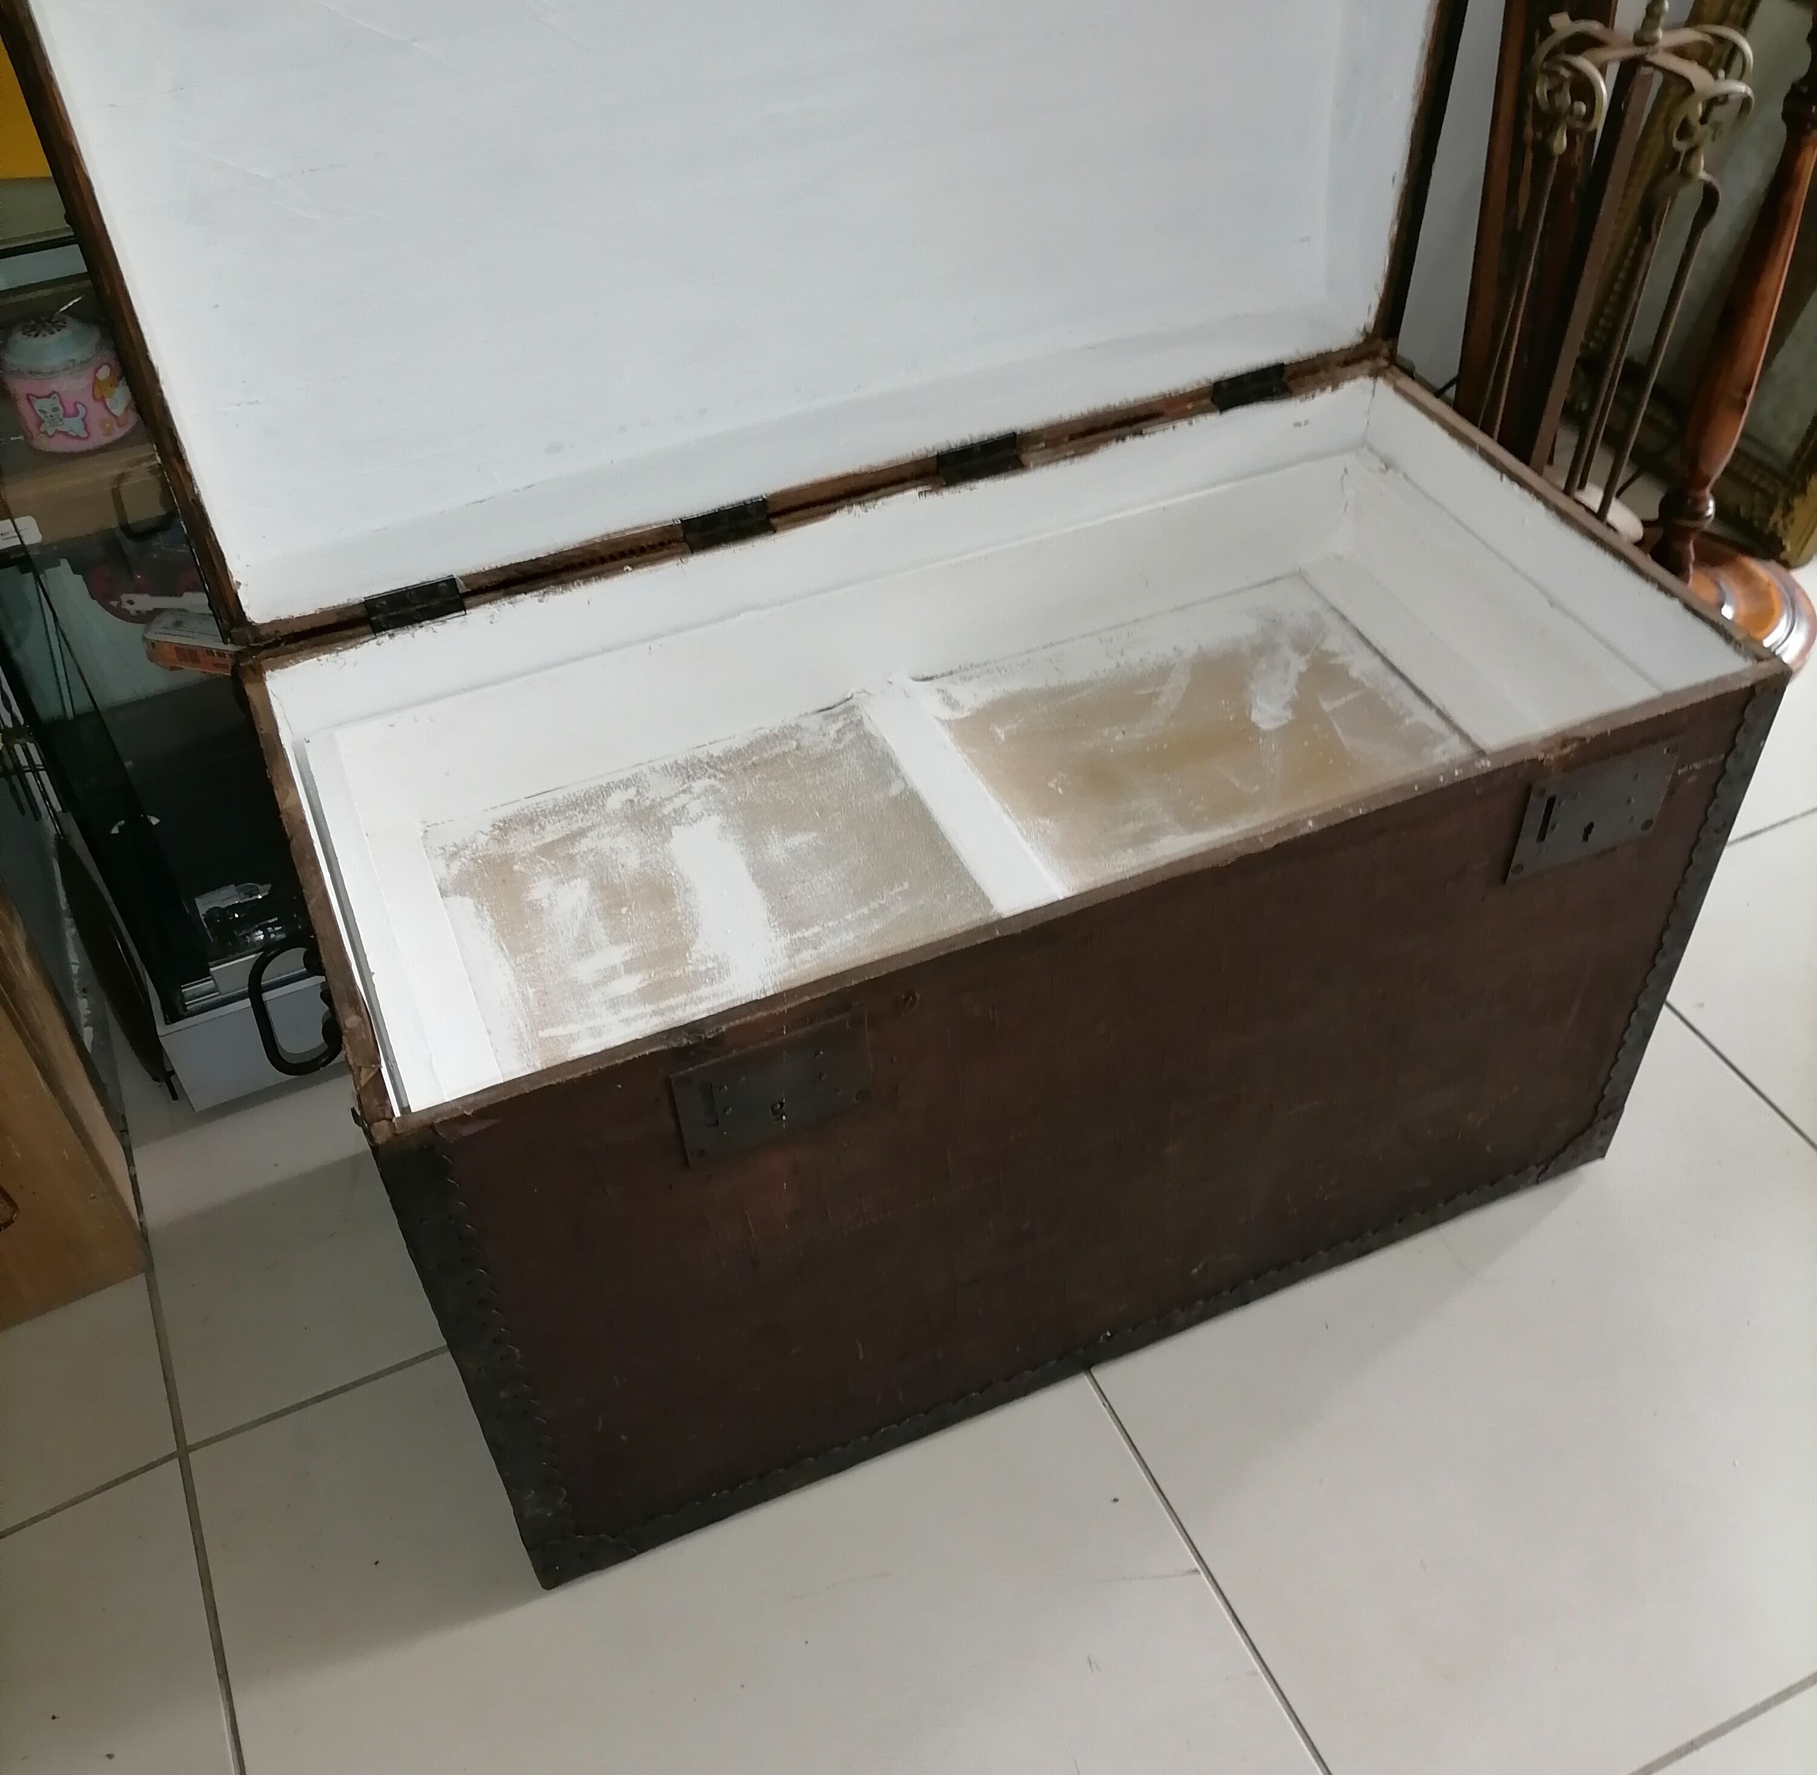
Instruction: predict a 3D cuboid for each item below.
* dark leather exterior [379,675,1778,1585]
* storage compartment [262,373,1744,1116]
[{"bbox_3d":[0.065,0.040,1.277,0.850,0.478,0.400,-18,46,-15],"label":"dark leather exterior"},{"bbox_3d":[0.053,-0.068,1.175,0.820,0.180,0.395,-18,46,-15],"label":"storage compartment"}]

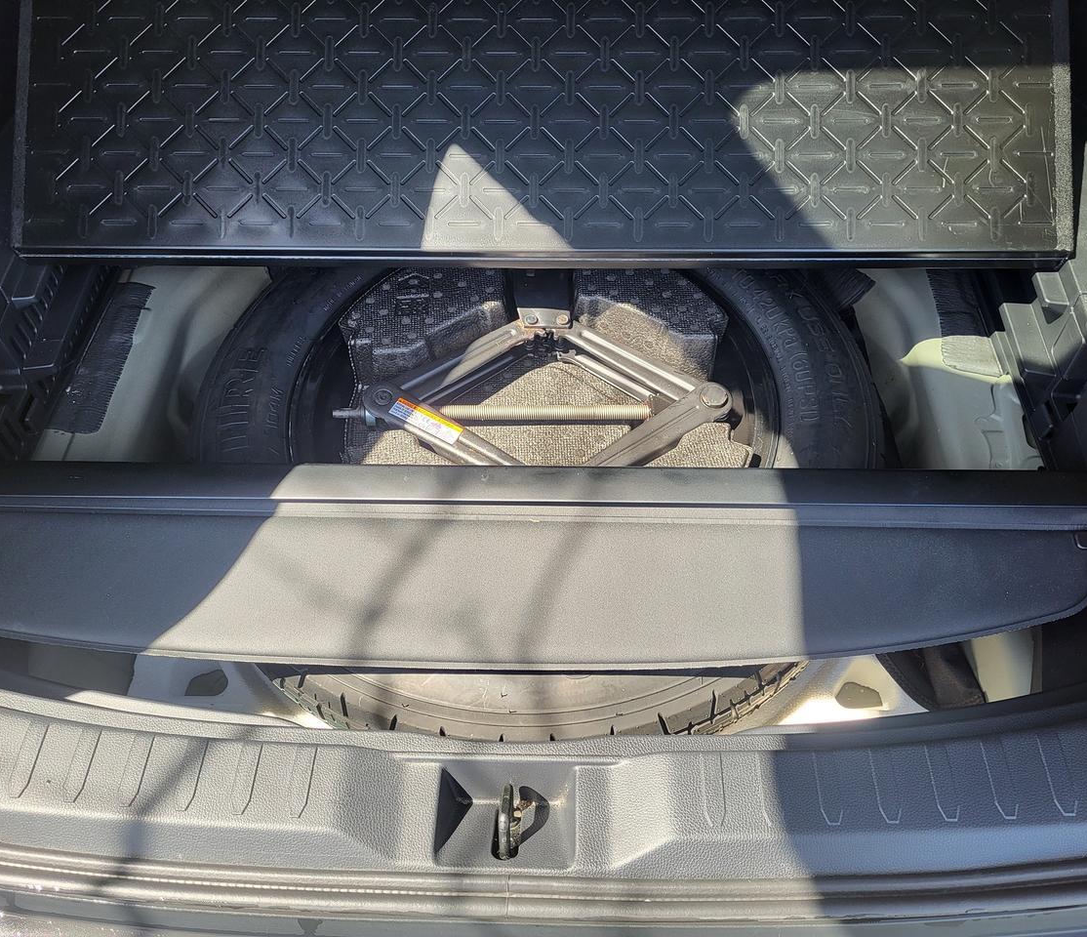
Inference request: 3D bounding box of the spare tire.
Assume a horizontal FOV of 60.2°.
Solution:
[{"bbox_3d":[-0.009,-0.033,0.960,0.690,0.165,0.690,0,55,2],"label":"spare tire"}]

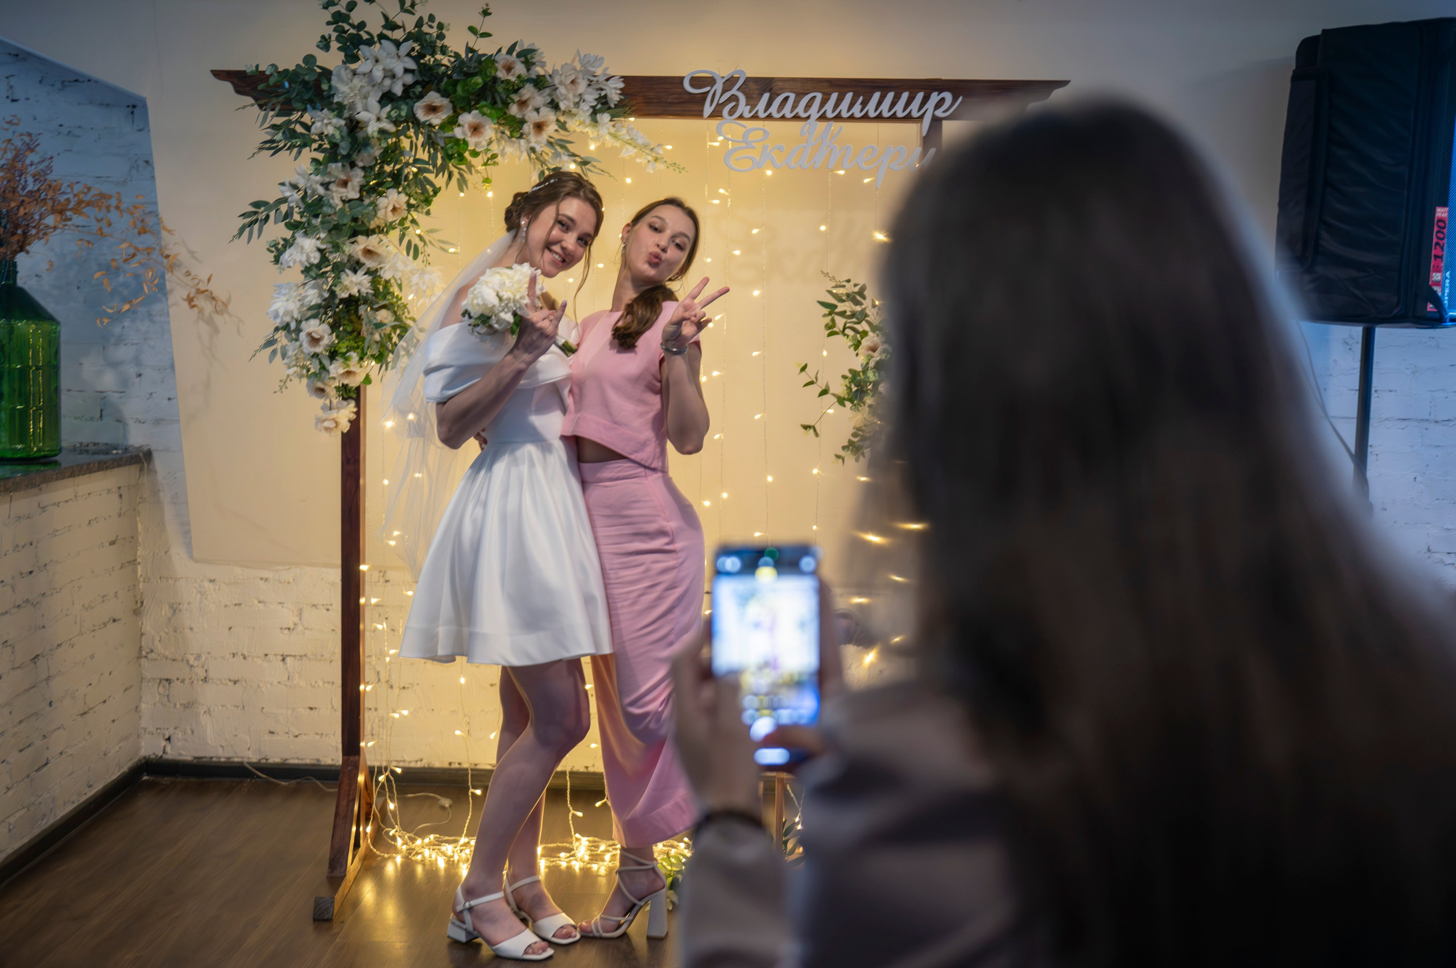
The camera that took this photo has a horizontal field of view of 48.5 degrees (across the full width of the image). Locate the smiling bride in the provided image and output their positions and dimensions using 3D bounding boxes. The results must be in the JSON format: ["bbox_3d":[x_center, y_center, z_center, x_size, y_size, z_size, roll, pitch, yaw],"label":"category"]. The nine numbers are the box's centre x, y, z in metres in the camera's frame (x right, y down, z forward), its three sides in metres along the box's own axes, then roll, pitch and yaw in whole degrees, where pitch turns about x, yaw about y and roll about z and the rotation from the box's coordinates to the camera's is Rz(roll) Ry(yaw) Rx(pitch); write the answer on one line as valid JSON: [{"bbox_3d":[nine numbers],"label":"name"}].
[{"bbox_3d":[-0.495,0.166,3.565,0.480,1.700,0.490,7,8,45],"label":"smiling bride"}]

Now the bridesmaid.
[{"bbox_3d":[-0.220,0.185,3.627,0.500,1.660,0.420,5,7,35],"label":"bridesmaid"}]

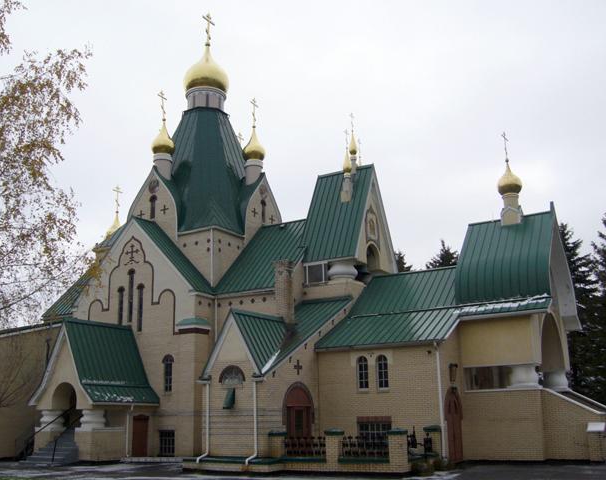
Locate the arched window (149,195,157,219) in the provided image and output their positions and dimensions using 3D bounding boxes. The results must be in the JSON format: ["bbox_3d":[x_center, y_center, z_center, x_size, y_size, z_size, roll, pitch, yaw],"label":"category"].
[{"bbox_3d":[-7.730,-1.729,33.685,0.492,1.310,0.177,-10,-17,29],"label":"arched window"}]

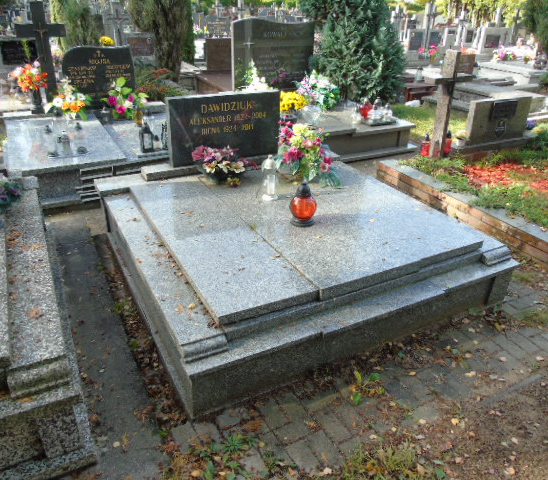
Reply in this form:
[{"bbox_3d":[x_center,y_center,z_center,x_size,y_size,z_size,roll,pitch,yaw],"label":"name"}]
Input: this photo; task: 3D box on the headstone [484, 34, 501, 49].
[{"bbox_3d":[5.497,-4.979,11.592,0.443,0.340,0.082,-13,32,-26],"label":"headstone"}]

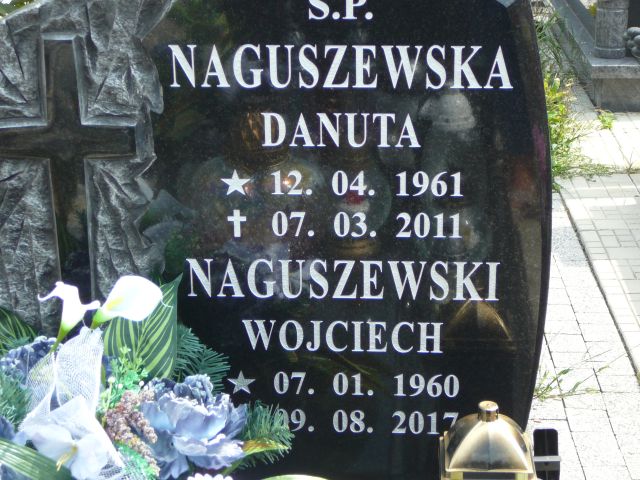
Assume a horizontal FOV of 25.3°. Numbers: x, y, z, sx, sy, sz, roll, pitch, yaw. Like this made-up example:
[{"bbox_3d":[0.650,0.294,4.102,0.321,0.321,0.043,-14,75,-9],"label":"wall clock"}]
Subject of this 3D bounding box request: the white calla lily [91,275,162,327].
[{"bbox_3d":[-0.213,0.069,1.550,0.085,0.055,0.048,-32,-2,11],"label":"white calla lily"}]

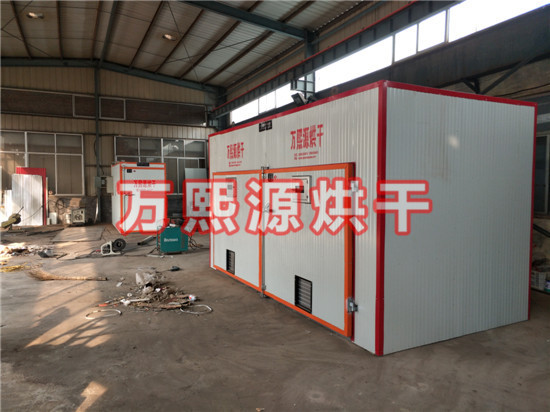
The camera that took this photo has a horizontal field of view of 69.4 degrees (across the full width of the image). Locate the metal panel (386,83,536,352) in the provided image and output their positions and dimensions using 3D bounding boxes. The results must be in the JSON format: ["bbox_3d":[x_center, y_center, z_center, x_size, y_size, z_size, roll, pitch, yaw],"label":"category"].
[{"bbox_3d":[1.890,0.112,3.978,2.220,2.370,0.100,-2,3,-28],"label":"metal panel"}]

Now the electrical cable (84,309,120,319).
[{"bbox_3d":[-1.997,1.248,4.601,0.375,0.025,0.275,-2,4,-35],"label":"electrical cable"}]

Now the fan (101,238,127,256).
[{"bbox_3d":[-3.448,0.856,8.473,0.490,0.350,0.260,-1,4,-15],"label":"fan"}]

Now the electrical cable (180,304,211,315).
[{"bbox_3d":[-0.932,1.240,4.731,0.331,0.025,0.328,-3,4,-36],"label":"electrical cable"}]

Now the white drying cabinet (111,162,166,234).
[{"bbox_3d":[-4.918,-0.337,14.210,1.400,2.240,3.000,-1,3,-27],"label":"white drying cabinet"}]

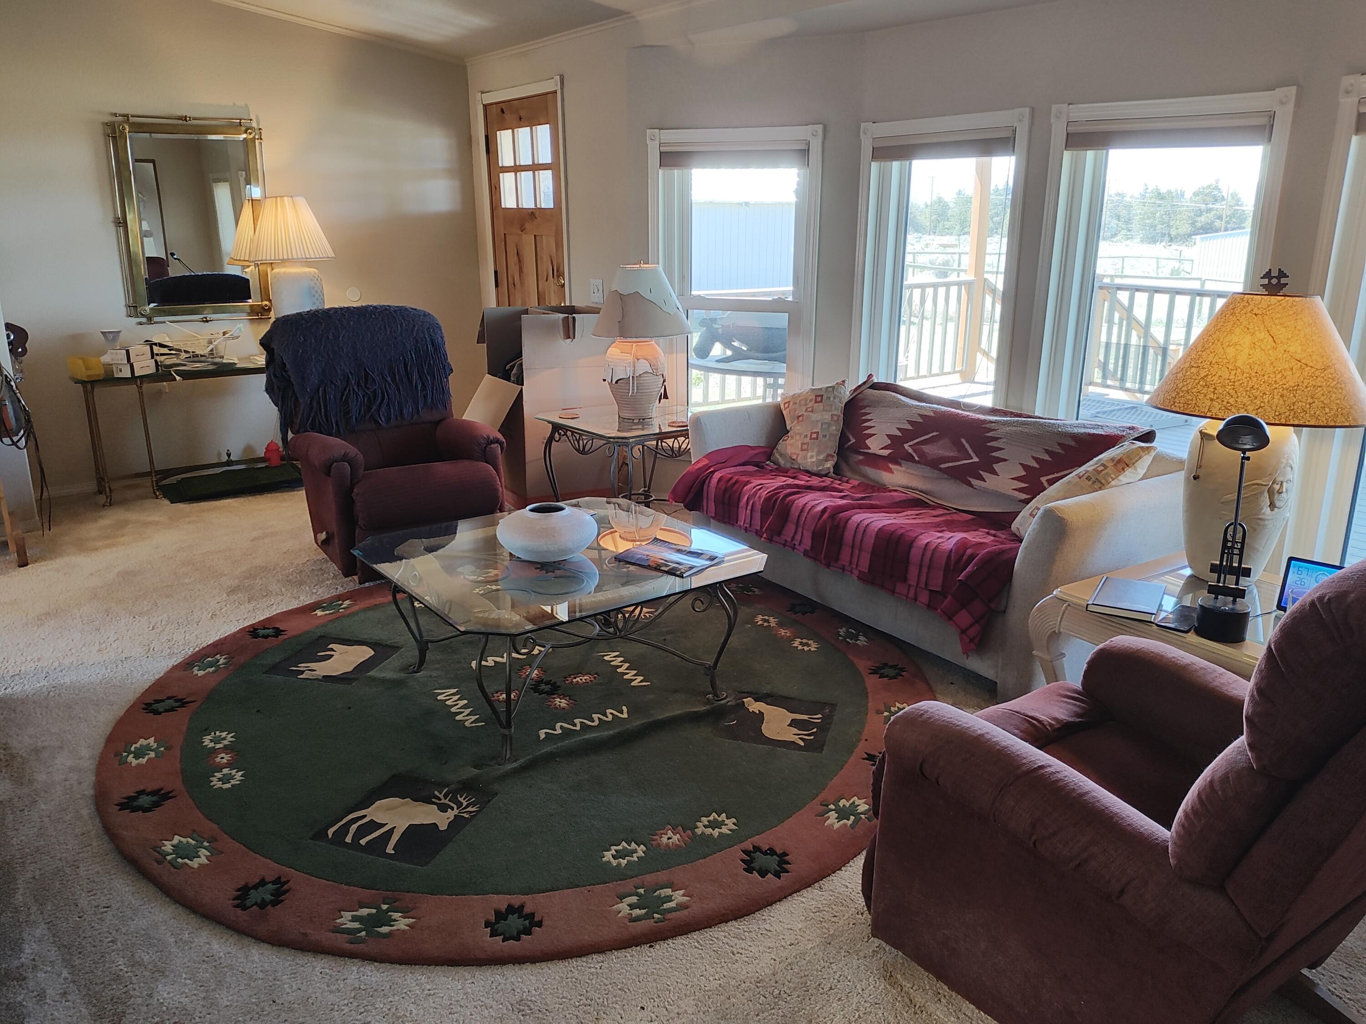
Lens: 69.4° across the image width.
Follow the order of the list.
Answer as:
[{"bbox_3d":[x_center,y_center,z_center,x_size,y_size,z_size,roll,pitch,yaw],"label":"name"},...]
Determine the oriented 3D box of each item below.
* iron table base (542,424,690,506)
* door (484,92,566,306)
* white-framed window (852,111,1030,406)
[{"bbox_3d":[-0.223,-0.163,4.569,0.600,0.525,0.600,-12,21,-34],"label":"iron table base"},{"bbox_3d":[-0.923,-1.346,5.896,0.060,2.040,0.908,-12,20,-35],"label":"door"},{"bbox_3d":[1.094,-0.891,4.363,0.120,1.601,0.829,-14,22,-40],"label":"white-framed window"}]

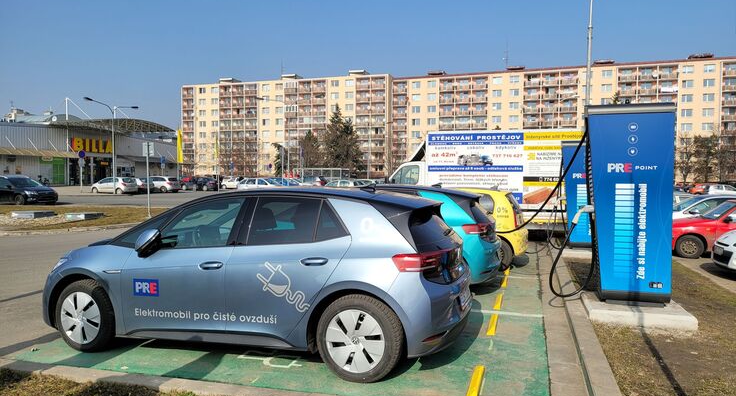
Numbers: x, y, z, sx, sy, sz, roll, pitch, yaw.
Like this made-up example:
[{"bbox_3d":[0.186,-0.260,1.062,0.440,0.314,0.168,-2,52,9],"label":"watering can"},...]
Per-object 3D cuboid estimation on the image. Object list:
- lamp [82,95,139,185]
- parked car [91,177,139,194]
[{"bbox_3d":[-22.005,-4.383,47.875,0.400,8.050,5.800,1,2,16],"label":"lamp"},{"bbox_3d":[-22.884,-1.094,50.000,3.850,1.500,1.700,1,2,13],"label":"parked car"}]

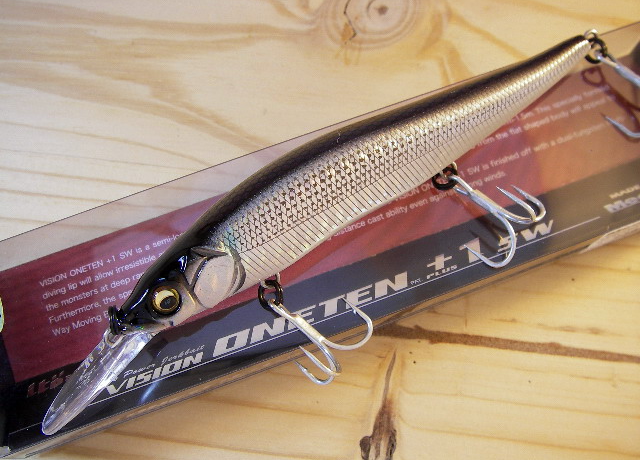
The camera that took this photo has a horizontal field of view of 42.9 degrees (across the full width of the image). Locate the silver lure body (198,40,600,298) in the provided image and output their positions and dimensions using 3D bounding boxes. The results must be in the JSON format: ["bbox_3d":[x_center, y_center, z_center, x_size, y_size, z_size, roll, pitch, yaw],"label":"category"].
[{"bbox_3d":[0.014,-0.015,0.161,0.092,0.013,0.019,-31,111,-10],"label":"silver lure body"}]

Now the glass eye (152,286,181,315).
[{"bbox_3d":[-0.028,0.013,0.148,0.005,0.003,0.005,-27,111,0],"label":"glass eye"}]

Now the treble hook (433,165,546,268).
[{"bbox_3d":[0.032,-0.004,0.163,0.022,0.017,0.015,36,92,6],"label":"treble hook"}]

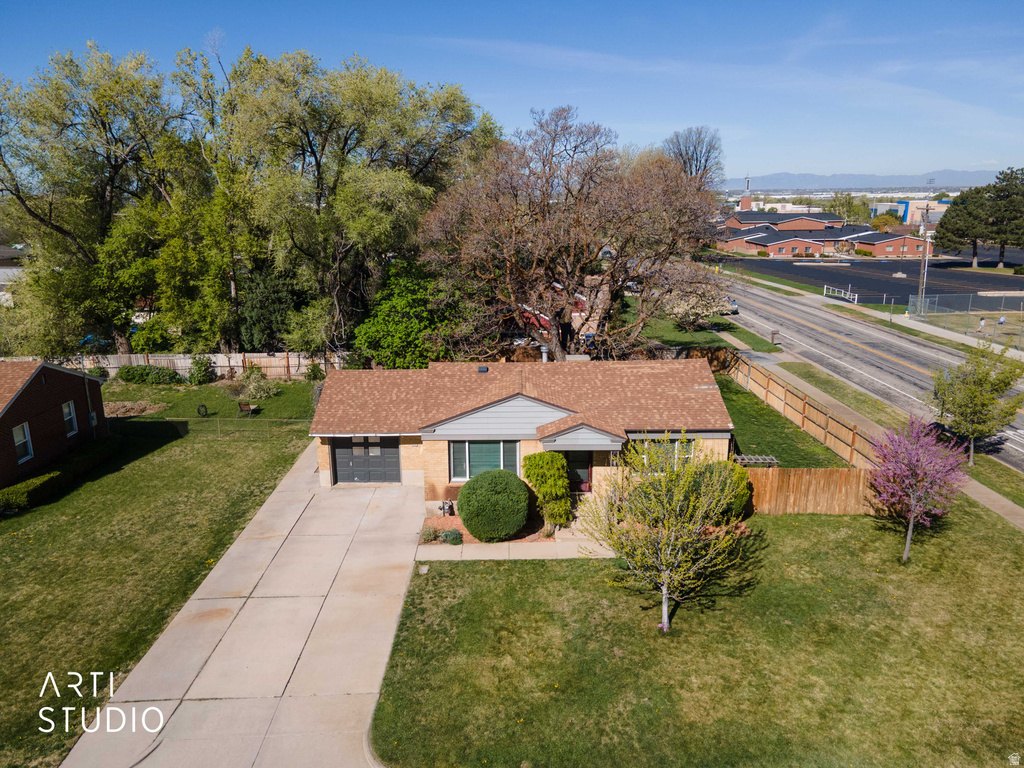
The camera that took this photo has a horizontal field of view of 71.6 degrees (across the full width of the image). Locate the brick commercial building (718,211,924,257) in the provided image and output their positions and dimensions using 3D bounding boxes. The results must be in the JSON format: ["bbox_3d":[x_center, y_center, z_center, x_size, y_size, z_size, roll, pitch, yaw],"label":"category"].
[{"bbox_3d":[60.500,-32.290,150.852,33.000,7.800,46.000,0,15,0],"label":"brick commercial building"}]

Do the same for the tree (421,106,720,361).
[{"bbox_3d":[3.250,-7.481,41.820,17.300,15.800,15.500,0,15,0],"label":"tree"}]

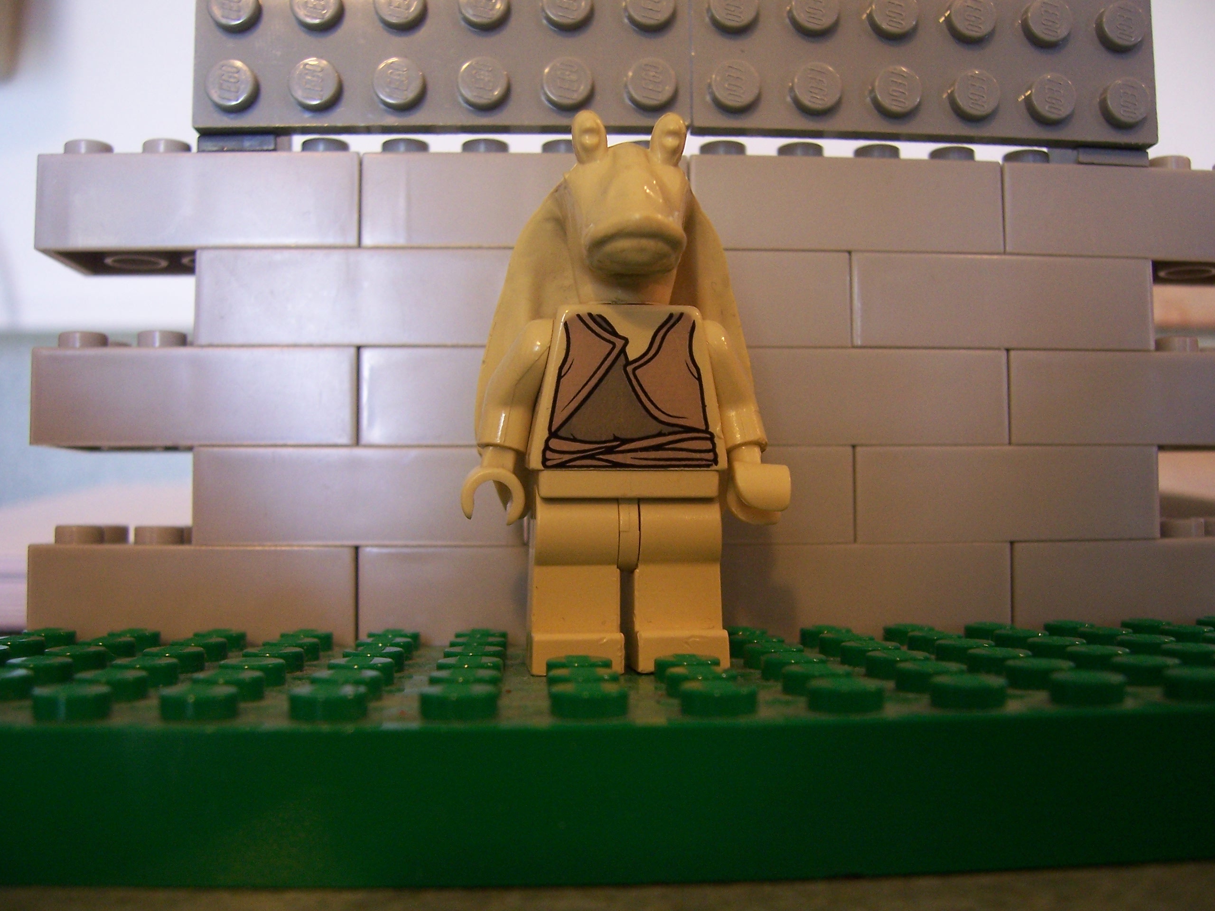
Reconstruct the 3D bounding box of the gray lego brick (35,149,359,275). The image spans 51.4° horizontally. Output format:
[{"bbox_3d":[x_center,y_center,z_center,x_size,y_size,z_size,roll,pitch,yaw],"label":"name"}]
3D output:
[{"bbox_3d":[-0.040,-0.025,0.131,0.032,0.010,0.016,0,-2,-3],"label":"gray lego brick"}]

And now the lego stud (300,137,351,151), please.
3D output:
[{"bbox_3d":[-0.028,-0.031,0.127,0.005,0.002,0.005,0,-2,-3],"label":"lego stud"}]

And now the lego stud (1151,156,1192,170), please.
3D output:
[{"bbox_3d":[0.058,-0.030,0.132,0.005,0.002,0.005,0,-3,-3],"label":"lego stud"}]

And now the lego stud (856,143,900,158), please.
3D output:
[{"bbox_3d":[0.028,-0.030,0.130,0.005,0.002,0.005,0,-3,-3],"label":"lego stud"}]

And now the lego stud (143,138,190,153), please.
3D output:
[{"bbox_3d":[-0.044,-0.030,0.126,0.005,0.002,0.005,0,-3,-3],"label":"lego stud"}]

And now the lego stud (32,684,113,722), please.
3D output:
[{"bbox_3d":[-0.033,0.015,0.077,0.005,0.002,0.005,0,-3,-3],"label":"lego stud"}]

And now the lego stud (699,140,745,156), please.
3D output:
[{"bbox_3d":[0.012,-0.031,0.129,0.005,0.002,0.005,0,-3,-3],"label":"lego stud"}]

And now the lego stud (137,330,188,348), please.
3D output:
[{"bbox_3d":[-0.044,-0.011,0.126,0.005,0.002,0.005,0,-3,-3],"label":"lego stud"}]

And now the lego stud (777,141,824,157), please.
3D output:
[{"bbox_3d":[0.020,-0.031,0.130,0.005,0.002,0.005,0,-2,-3],"label":"lego stud"}]

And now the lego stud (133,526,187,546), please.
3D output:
[{"bbox_3d":[-0.044,0.008,0.125,0.005,0.002,0.005,0,-2,-3],"label":"lego stud"}]

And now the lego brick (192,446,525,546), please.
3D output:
[{"bbox_3d":[-0.024,0.004,0.129,0.032,0.010,0.016,0,-3,-3],"label":"lego brick"}]

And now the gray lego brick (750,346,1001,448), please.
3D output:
[{"bbox_3d":[0.024,-0.005,0.132,0.032,0.010,0.016,0,-3,-3],"label":"gray lego brick"}]

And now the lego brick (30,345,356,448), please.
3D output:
[{"bbox_3d":[-0.041,-0.005,0.130,0.032,0.010,0.016,0,-2,-3],"label":"lego brick"}]

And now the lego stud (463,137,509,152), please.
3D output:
[{"bbox_3d":[-0.012,-0.031,0.128,0.005,0.002,0.005,0,-2,-3],"label":"lego stud"}]

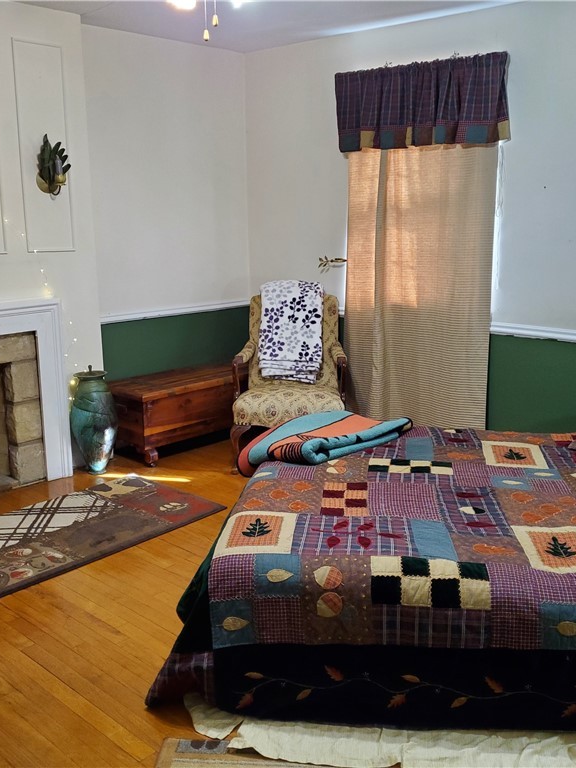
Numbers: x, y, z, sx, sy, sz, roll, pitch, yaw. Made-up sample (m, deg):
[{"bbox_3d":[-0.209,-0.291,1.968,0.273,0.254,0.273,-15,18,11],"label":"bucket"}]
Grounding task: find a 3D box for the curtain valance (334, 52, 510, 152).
[{"bbox_3d":[0.711,-1.513,4.191,1.080,0.435,0.100,11,17,40],"label":"curtain valance"}]

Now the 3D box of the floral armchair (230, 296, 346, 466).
[{"bbox_3d":[0.020,-0.026,4.443,0.650,0.920,0.710,0,13,3],"label":"floral armchair"}]

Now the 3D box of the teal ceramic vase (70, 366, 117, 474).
[{"bbox_3d":[-1.058,0.195,4.211,0.252,0.600,0.252,0,13,0],"label":"teal ceramic vase"}]

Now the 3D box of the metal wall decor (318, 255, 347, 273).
[{"bbox_3d":[0.273,-0.758,4.777,0.200,0.090,0.060,11,17,40],"label":"metal wall decor"}]

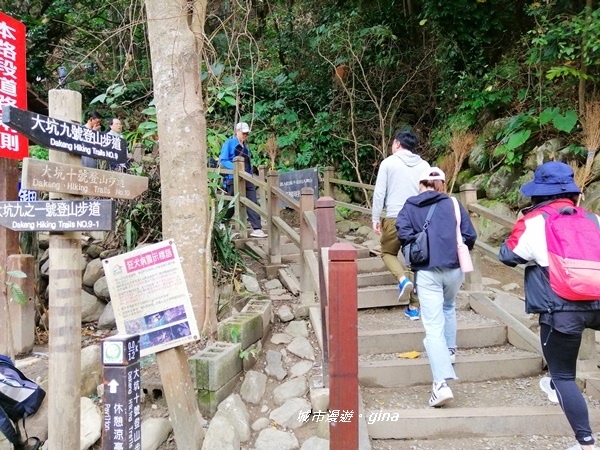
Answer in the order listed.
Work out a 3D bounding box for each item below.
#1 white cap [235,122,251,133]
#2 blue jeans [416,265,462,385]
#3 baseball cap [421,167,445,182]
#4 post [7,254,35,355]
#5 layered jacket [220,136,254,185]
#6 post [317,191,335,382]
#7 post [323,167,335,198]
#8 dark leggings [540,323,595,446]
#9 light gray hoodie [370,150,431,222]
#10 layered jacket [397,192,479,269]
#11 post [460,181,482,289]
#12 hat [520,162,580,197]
[{"bbox_3d":[-0.812,-1.395,6.480,0.180,0.130,0.250,-1,0,-38],"label":"white cap"},{"bbox_3d":[0.970,0.645,3.140,0.340,0.840,0.460,-1,0,-5],"label":"blue jeans"},{"bbox_3d":[0.930,-0.349,3.150,0.180,0.130,0.260,-1,0,-6],"label":"baseball cap"},{"bbox_3d":[-1.919,0.543,3.100,0.140,0.680,0.140,-1,0,11],"label":"post"},{"bbox_3d":[-0.923,-0.930,6.500,0.320,0.680,0.460,-1,0,44],"label":"layered jacket"},{"bbox_3d":[0.183,0.450,3.050,0.115,1.270,0.115,-1,0,-11],"label":"post"},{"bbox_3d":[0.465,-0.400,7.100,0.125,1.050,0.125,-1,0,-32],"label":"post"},{"bbox_3d":[1.570,0.900,2.640,0.360,0.770,0.400,-1,0,0],"label":"dark leggings"},{"bbox_3d":[0.953,-0.355,4.150,0.550,0.670,0.320,-1,0,-12],"label":"light gray hoodie"},{"bbox_3d":[0.939,0.038,3.100,0.550,0.560,0.360,-1,0,-5],"label":"layered jacket"},{"bbox_3d":[1.693,0.133,4.450,0.125,1.060,0.125,-1,0,-5],"label":"post"},{"bbox_3d":[1.437,-0.266,2.580,0.340,0.190,0.350,-1,0,-1],"label":"hat"}]

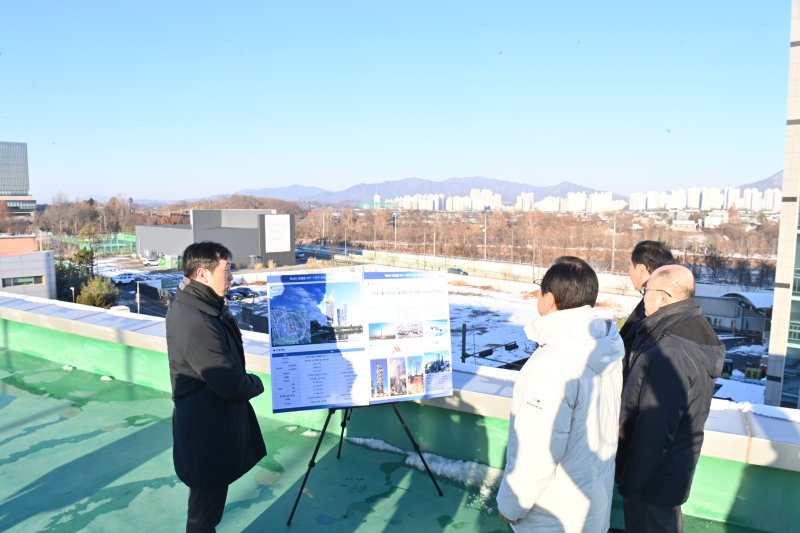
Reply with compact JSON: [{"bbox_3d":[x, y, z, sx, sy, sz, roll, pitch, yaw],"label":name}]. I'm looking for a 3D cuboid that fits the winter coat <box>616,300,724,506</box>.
[{"bbox_3d":[1.170,0.550,2.340,0.440,0.830,0.540,5,8,40],"label":"winter coat"}]

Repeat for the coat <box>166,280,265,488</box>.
[{"bbox_3d":[-0.855,0.500,2.450,0.450,0.910,0.520,-2,7,-18],"label":"coat"}]

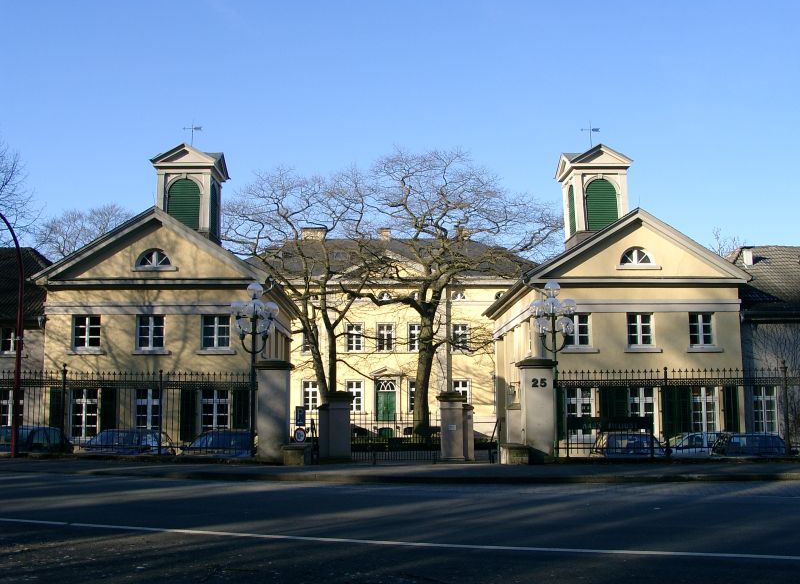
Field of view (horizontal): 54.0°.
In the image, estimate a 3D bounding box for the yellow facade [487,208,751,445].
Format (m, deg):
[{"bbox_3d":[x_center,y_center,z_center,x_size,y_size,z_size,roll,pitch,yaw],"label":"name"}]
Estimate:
[{"bbox_3d":[9.674,2.441,38.709,9.200,10.130,13.400,0,-9,-1],"label":"yellow facade"}]

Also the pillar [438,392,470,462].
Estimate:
[{"bbox_3d":[1.621,3.947,23.064,0.860,1.966,0.750,0,-9,-1],"label":"pillar"}]

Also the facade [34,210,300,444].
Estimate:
[{"bbox_3d":[-9.808,2.351,35.641,9.400,10.000,10.800,0,-9,-1],"label":"facade"}]

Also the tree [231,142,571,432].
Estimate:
[{"bbox_3d":[-0.707,0.233,41.446,16.800,16.000,13.000,0,-9,-1],"label":"tree"}]

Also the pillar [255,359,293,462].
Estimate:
[{"bbox_3d":[-3.820,3.599,23.747,1.100,3.050,1.100,0,-9,-1],"label":"pillar"}]

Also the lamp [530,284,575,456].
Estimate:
[{"bbox_3d":[4.644,2.283,23.539,1.350,5.311,1.350,0,-9,-1],"label":"lamp"}]

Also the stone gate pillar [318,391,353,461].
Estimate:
[{"bbox_3d":[-1.874,3.909,22.986,0.880,2.010,0.750,0,-9,-1],"label":"stone gate pillar"}]

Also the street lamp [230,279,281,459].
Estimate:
[{"bbox_3d":[-4.424,2.333,24.029,1.450,5.400,1.400,0,-9,-1],"label":"street lamp"}]

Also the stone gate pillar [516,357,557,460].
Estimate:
[{"bbox_3d":[4.187,3.559,23.941,1.100,3.050,1.100,0,-9,-1],"label":"stone gate pillar"}]

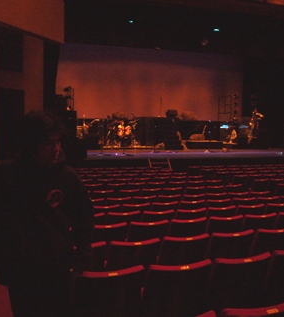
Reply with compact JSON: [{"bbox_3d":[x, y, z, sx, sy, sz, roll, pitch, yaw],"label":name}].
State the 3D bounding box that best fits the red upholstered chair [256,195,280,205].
[{"bbox_3d":[2.315,1.160,8.264,0.530,0.880,0.570,-1,4,-21],"label":"red upholstered chair"}]

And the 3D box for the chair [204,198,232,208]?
[{"bbox_3d":[1.303,1.153,7.919,0.540,0.860,0.600,-1,4,-21],"label":"chair"}]

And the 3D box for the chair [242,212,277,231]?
[{"bbox_3d":[1.495,1.154,5.889,0.540,0.860,0.600,-1,4,-21],"label":"chair"}]

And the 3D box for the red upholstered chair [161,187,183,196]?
[{"bbox_3d":[0.587,1.086,9.607,0.530,0.900,0.580,-1,5,-21],"label":"red upholstered chair"}]

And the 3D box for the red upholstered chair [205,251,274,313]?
[{"bbox_3d":[0.680,1.168,3.406,0.530,0.900,0.580,-1,5,-21],"label":"red upholstered chair"}]

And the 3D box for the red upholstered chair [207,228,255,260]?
[{"bbox_3d":[0.864,1.175,4.552,0.530,0.880,0.570,-1,4,-21],"label":"red upholstered chair"}]

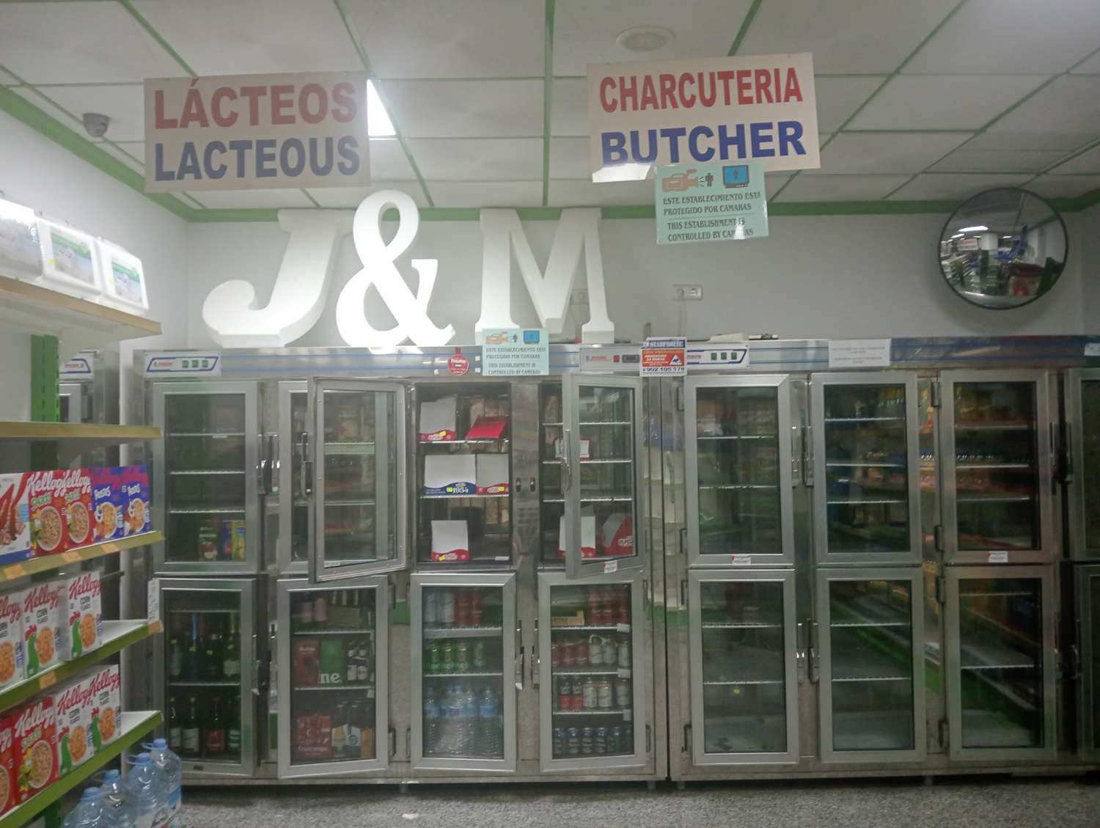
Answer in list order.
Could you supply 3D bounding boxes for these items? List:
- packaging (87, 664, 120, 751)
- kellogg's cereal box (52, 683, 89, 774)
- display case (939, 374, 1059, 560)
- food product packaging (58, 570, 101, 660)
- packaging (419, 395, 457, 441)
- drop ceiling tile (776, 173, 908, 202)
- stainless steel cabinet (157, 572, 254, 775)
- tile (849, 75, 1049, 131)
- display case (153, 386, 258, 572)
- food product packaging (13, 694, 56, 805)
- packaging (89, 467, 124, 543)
[{"bbox_3d":[-1.515,0.978,2.969,0.068,0.250,0.188,-1,-2,-1],"label":"packaging"},{"bbox_3d":[-1.538,0.989,2.822,0.071,0.262,0.199,-1,-1,1],"label":"kellogg's cereal box"},{"bbox_3d":[2.022,0.248,4.294,0.482,0.872,0.550,-1,-1,0],"label":"display case"},{"bbox_3d":[-1.503,0.636,2.822,0.068,0.250,0.188,-1,-2,-1],"label":"food product packaging"},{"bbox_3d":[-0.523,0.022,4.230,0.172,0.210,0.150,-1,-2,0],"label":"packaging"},{"bbox_3d":[1.476,-1.153,4.556,0.600,0.020,0.516,-1,-2,-1],"label":"drop ceiling tile"},{"bbox_3d":[-1.541,1.183,4.281,0.444,0.876,0.600,-1,-2,-1],"label":"stainless steel cabinet"},{"bbox_3d":[1.502,-1.196,3.418,0.606,0.030,0.606,-1,-1,0],"label":"tile"},{"bbox_3d":[-1.548,0.298,4.309,0.485,0.865,0.600,-1,-2,-1],"label":"display case"},{"bbox_3d":[-1.453,0.929,2.466,0.065,0.238,0.204,-1,-2,-1],"label":"food product packaging"},{"bbox_3d":[-1.544,0.309,3.060,0.061,0.245,0.207,-1,-1,2],"label":"packaging"}]

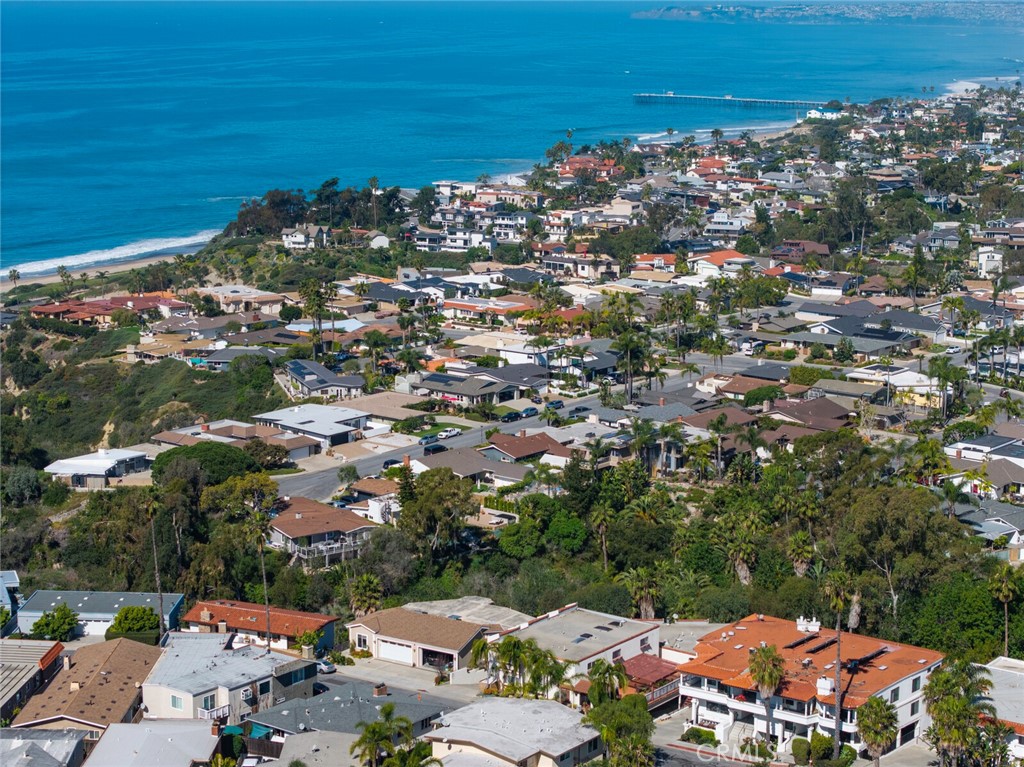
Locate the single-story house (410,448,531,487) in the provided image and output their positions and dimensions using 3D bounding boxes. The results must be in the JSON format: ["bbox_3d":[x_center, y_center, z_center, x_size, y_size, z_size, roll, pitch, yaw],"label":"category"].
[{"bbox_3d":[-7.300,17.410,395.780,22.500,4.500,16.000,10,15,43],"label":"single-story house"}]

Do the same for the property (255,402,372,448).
[{"bbox_3d":[-40.200,9.160,432.120,25.000,4.000,20.200,10,14,41],"label":"property"}]

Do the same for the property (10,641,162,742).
[{"bbox_3d":[-45.500,34.160,225.910,10.300,4.900,25.800,1,11,3],"label":"property"}]

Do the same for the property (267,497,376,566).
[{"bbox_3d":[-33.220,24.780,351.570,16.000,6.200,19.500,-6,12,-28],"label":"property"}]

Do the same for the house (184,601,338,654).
[{"bbox_3d":[-32.200,31.440,266.960,18.000,3.900,9.000,5,12,24],"label":"house"}]

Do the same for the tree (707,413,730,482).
[{"bbox_3d":[39.770,12.160,399.840,4.800,13.000,4.800,0,11,0],"label":"tree"}]

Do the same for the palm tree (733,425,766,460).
[{"bbox_3d":[45.690,13.480,399.170,6.200,11.000,6.200,0,11,0],"label":"palm tree"}]

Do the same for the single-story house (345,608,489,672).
[{"bbox_3d":[-10.780,30.390,250.130,16.610,4.500,9.600,6,13,30],"label":"single-story house"}]

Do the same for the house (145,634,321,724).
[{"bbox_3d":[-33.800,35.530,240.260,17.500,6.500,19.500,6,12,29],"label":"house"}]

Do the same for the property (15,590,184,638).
[{"bbox_3d":[-56.900,32.040,288.050,21.000,3.800,10.400,1,11,3],"label":"property"}]

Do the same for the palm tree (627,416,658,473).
[{"bbox_3d":[25.150,12.250,403.030,5.600,11.500,5.600,0,11,0],"label":"palm tree"}]

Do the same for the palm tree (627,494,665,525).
[{"bbox_3d":[23.860,23.060,370.520,6.600,6.200,6.600,0,11,0],"label":"palm tree"}]

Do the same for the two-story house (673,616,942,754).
[{"bbox_3d":[33.590,34.020,235.710,23.490,8.600,17.510,8,13,35],"label":"two-story house"}]

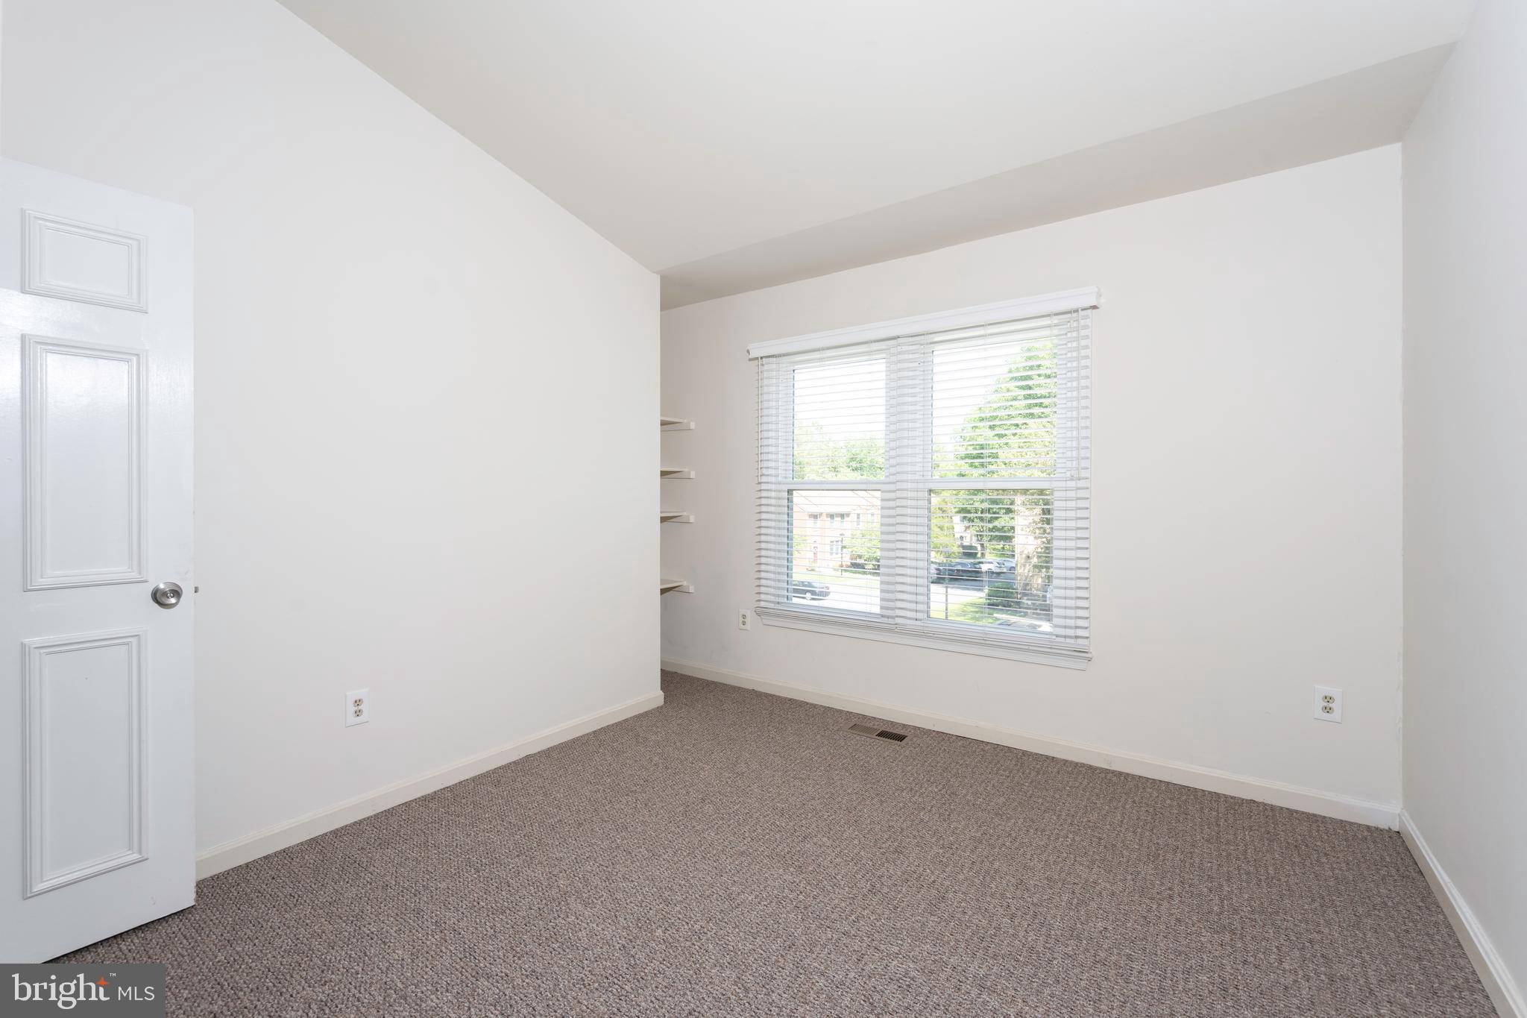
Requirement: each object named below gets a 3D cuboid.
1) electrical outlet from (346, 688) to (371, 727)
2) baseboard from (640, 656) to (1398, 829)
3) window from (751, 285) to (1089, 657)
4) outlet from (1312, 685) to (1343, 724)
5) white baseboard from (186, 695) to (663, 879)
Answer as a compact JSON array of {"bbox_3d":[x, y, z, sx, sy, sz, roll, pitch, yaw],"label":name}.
[{"bbox_3d":[-1.491,0.731,2.338,0.010,0.124,0.079,1,1,35],"label":"electrical outlet"},{"bbox_3d":[0.761,1.074,3.303,3.652,0.086,0.015,1,2,35],"label":"baseboard"},{"bbox_3d":[0.694,-0.163,3.288,1.804,1.590,0.080,1,1,35],"label":"window"},{"bbox_3d":[2.101,0.727,2.367,0.079,0.124,0.010,1,1,35],"label":"outlet"},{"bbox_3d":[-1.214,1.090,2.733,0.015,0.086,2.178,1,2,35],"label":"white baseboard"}]

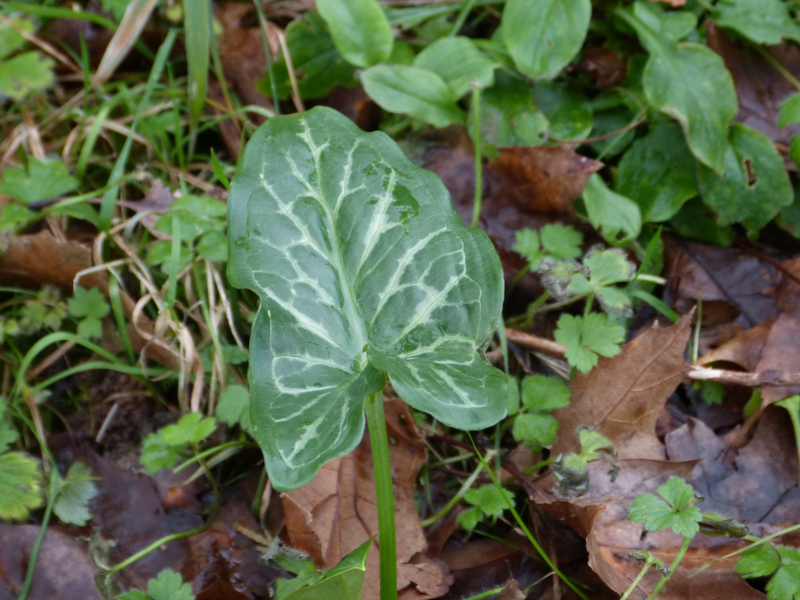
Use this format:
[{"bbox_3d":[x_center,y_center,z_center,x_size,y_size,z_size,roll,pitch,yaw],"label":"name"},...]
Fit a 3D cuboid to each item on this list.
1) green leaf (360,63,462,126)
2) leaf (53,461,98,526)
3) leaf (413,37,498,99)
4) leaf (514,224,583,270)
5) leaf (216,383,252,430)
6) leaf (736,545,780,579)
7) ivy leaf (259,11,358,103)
[{"bbox_3d":[0.008,-0.097,1.981,0.061,0.010,0.028,26,57,26],"label":"green leaf"},{"bbox_3d":[-0.136,0.083,1.780,0.020,0.006,0.025,41,66,14],"label":"leaf"},{"bbox_3d":[0.025,-0.109,1.994,0.044,0.010,0.035,-25,57,-18],"label":"leaf"},{"bbox_3d":[0.068,-0.025,1.895,0.029,0.008,0.025,17,49,15],"label":"leaf"},{"bbox_3d":[-0.072,0.047,1.830,0.018,0.006,0.022,6,60,3],"label":"leaf"},{"bbox_3d":[0.148,0.109,1.736,0.019,0.006,0.019,-6,42,-7],"label":"leaf"},{"bbox_3d":[-0.035,-0.091,1.570,0.039,0.020,0.031,0,40,0],"label":"ivy leaf"}]

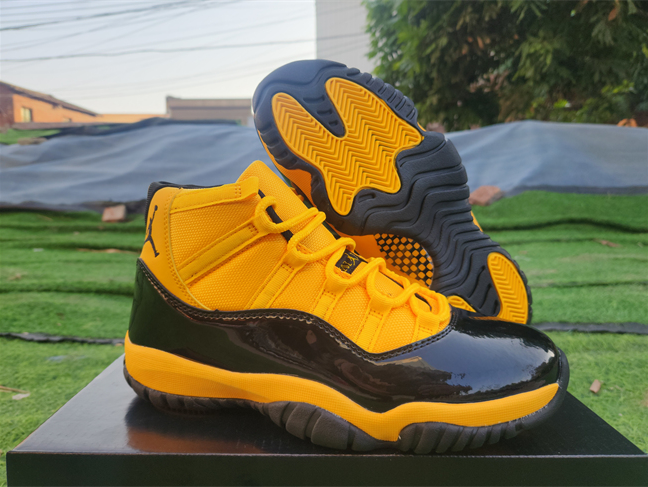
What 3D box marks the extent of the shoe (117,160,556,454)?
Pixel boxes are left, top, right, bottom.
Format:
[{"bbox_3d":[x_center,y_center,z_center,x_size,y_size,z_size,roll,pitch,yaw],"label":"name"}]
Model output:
[{"bbox_3d":[0.000,0.027,0.285,0.300,0.165,0.110,2,6,14],"label":"shoe"}]

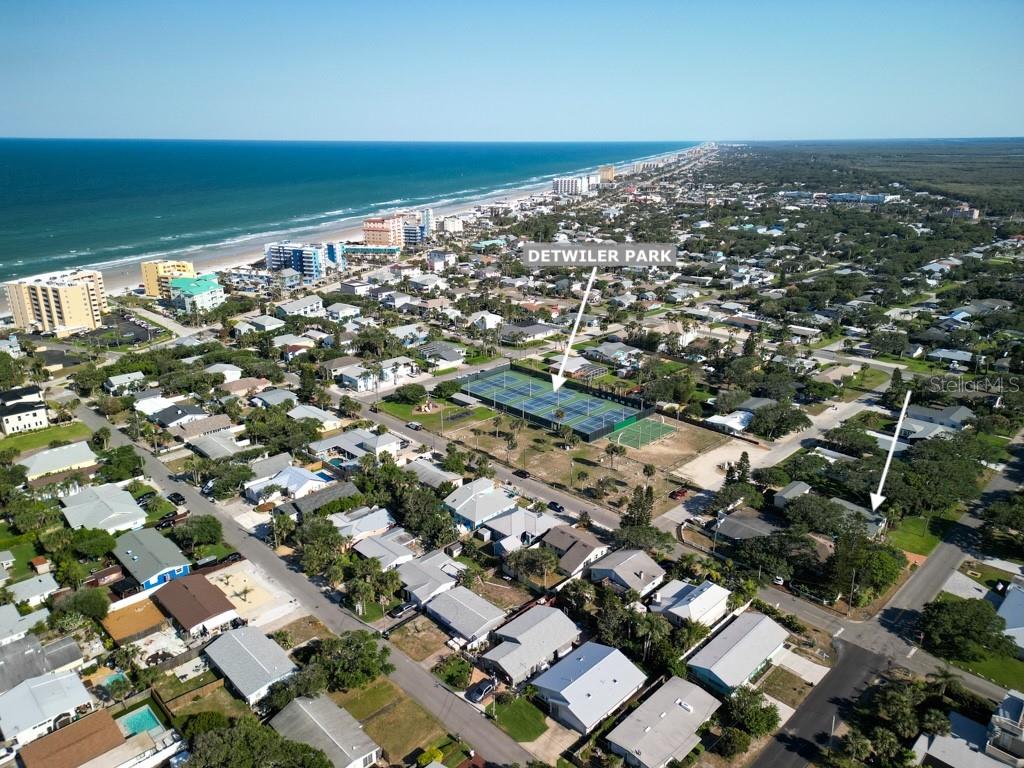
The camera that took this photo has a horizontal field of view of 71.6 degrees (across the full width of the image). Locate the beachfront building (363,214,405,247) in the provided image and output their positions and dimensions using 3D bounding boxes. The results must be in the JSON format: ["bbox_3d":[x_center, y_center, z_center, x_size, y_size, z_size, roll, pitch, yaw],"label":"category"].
[{"bbox_3d":[-114.700,-136.170,630.680,26.000,26.000,32.000,5,20,13],"label":"beachfront building"}]

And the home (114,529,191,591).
[{"bbox_3d":[-80.900,38.530,158.120,21.400,4.000,10.200,17,26,41],"label":"home"}]

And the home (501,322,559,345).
[{"bbox_3d":[7.200,-25.390,342.450,16.500,4.600,26.000,18,26,42],"label":"home"}]

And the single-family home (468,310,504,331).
[{"bbox_3d":[-13.000,-31.250,357.880,13.500,5.600,15.000,17,25,40],"label":"single-family home"}]

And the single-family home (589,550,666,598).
[{"bbox_3d":[25.550,40.790,155.800,13.000,4.900,10.300,18,26,42],"label":"single-family home"}]

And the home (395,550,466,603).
[{"bbox_3d":[-17.400,40.990,151.140,13.200,3.900,14.600,17,25,40],"label":"home"}]

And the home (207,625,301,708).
[{"bbox_3d":[-46.300,49.540,126.370,9.500,3.900,16.100,-18,26,-42],"label":"home"}]

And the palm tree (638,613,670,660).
[{"bbox_3d":[26.000,46.990,131.960,5.800,8.800,5.400,0,19,0],"label":"palm tree"}]

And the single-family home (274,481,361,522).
[{"bbox_3d":[-50.130,31.170,184.940,20.400,4.000,9.700,-18,26,-42],"label":"single-family home"}]

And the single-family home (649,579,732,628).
[{"bbox_3d":[35.200,43.590,141.770,13.100,5.100,11.400,-18,26,-42],"label":"single-family home"}]

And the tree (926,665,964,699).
[{"bbox_3d":[76.940,53.238,125.410,5.900,6.013,5.900,0,19,0],"label":"tree"}]

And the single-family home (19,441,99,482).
[{"bbox_3d":[-136.797,22.858,213.466,18.995,5.536,13.363,-16,25,-38],"label":"single-family home"}]

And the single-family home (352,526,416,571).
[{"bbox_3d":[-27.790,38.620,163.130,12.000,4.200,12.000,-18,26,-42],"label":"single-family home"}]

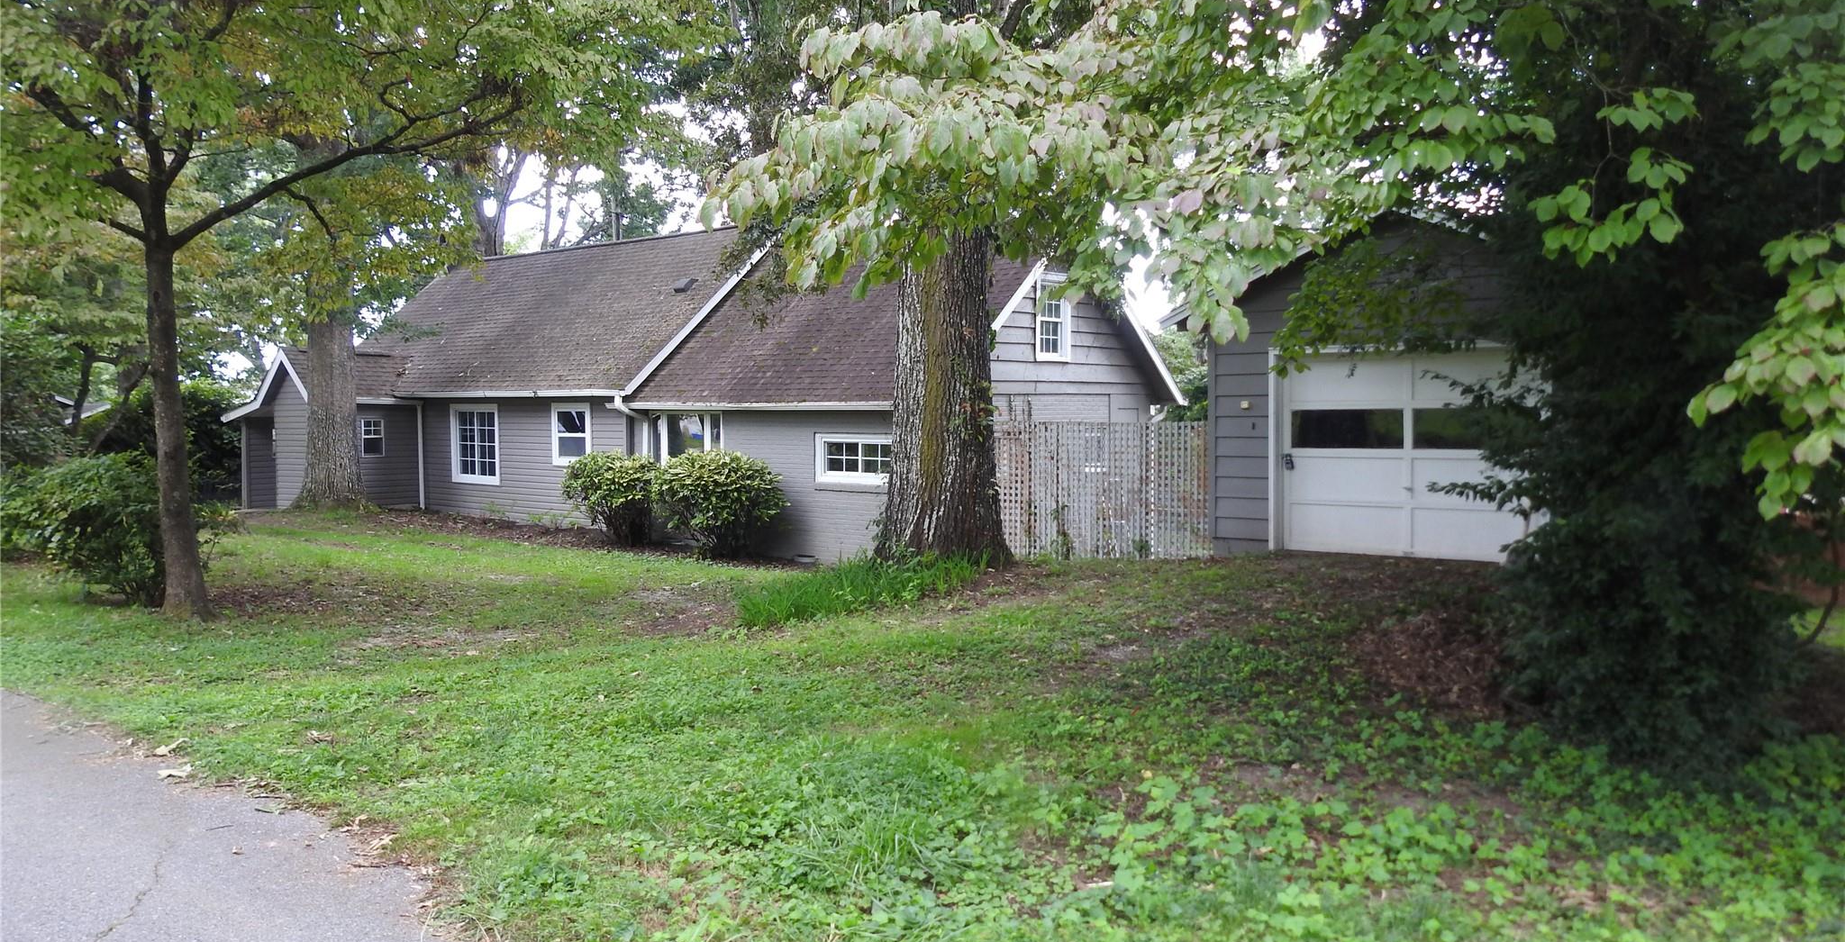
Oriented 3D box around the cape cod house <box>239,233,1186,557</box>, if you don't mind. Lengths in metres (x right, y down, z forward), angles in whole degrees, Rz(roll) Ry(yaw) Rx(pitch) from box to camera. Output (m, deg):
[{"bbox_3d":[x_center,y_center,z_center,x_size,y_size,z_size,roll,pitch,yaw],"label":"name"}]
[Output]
[{"bbox_3d":[-4.871,-1.796,24.151,17.675,5.606,9.544,2,4,39],"label":"cape cod house"}]

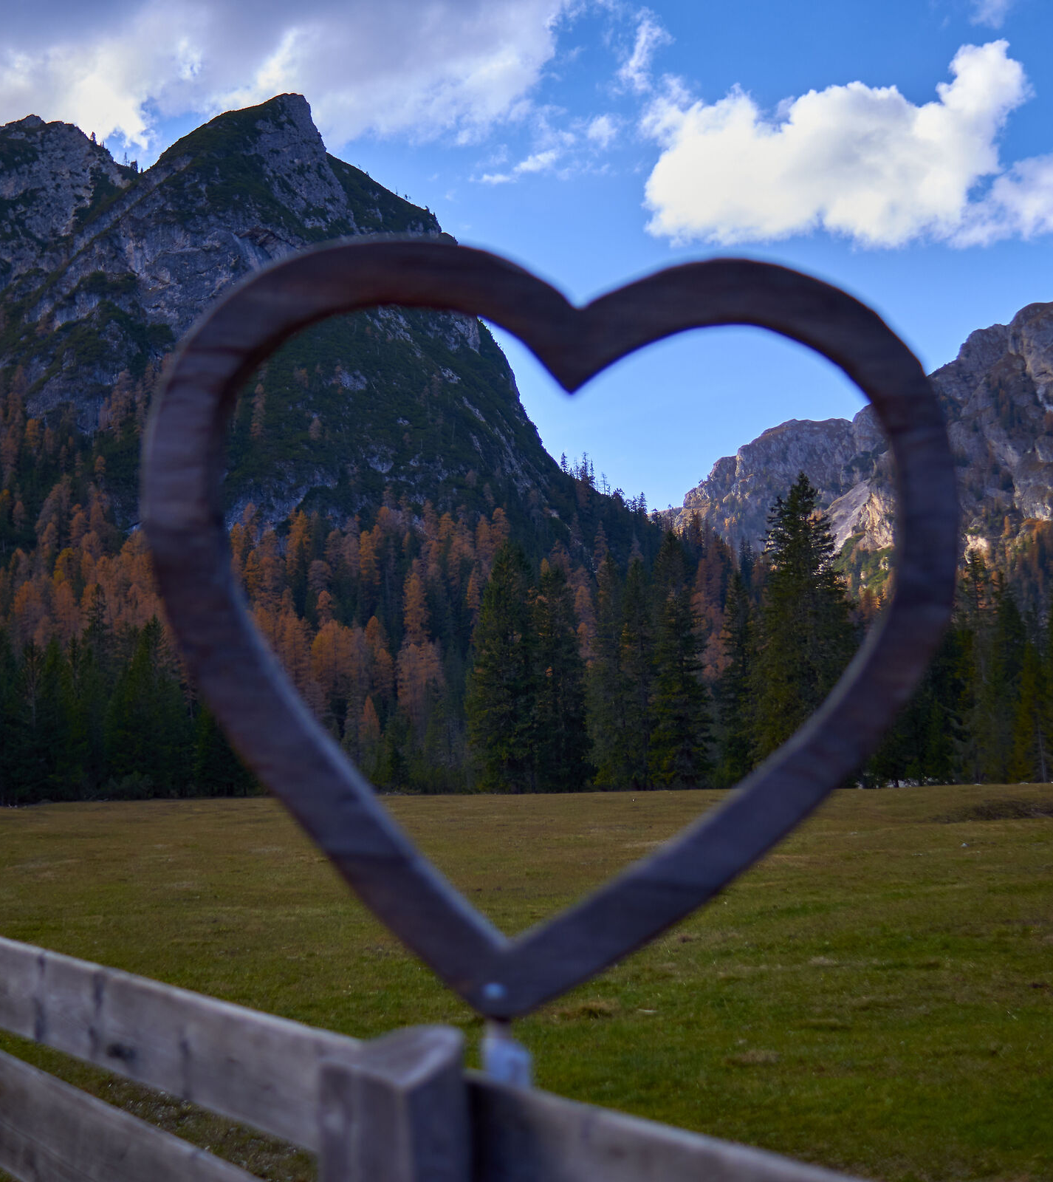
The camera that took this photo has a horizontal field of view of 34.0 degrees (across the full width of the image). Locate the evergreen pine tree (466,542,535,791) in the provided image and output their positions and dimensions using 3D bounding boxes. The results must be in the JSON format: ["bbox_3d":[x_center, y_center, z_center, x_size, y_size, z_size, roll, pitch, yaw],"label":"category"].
[{"bbox_3d":[-1.615,4.578,105.776,4.170,15.400,4.040,0,-6,-1],"label":"evergreen pine tree"}]

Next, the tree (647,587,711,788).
[{"bbox_3d":[9.649,5.879,108.658,3.840,13.050,3.730,-1,-6,5],"label":"tree"}]

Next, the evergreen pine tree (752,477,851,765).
[{"bbox_3d":[16.222,2.188,100.927,6.250,18.390,6.060,-1,-6,9],"label":"evergreen pine tree"}]

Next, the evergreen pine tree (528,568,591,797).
[{"bbox_3d":[2.058,5.207,106.720,3.860,14.290,3.740,0,-6,1],"label":"evergreen pine tree"}]

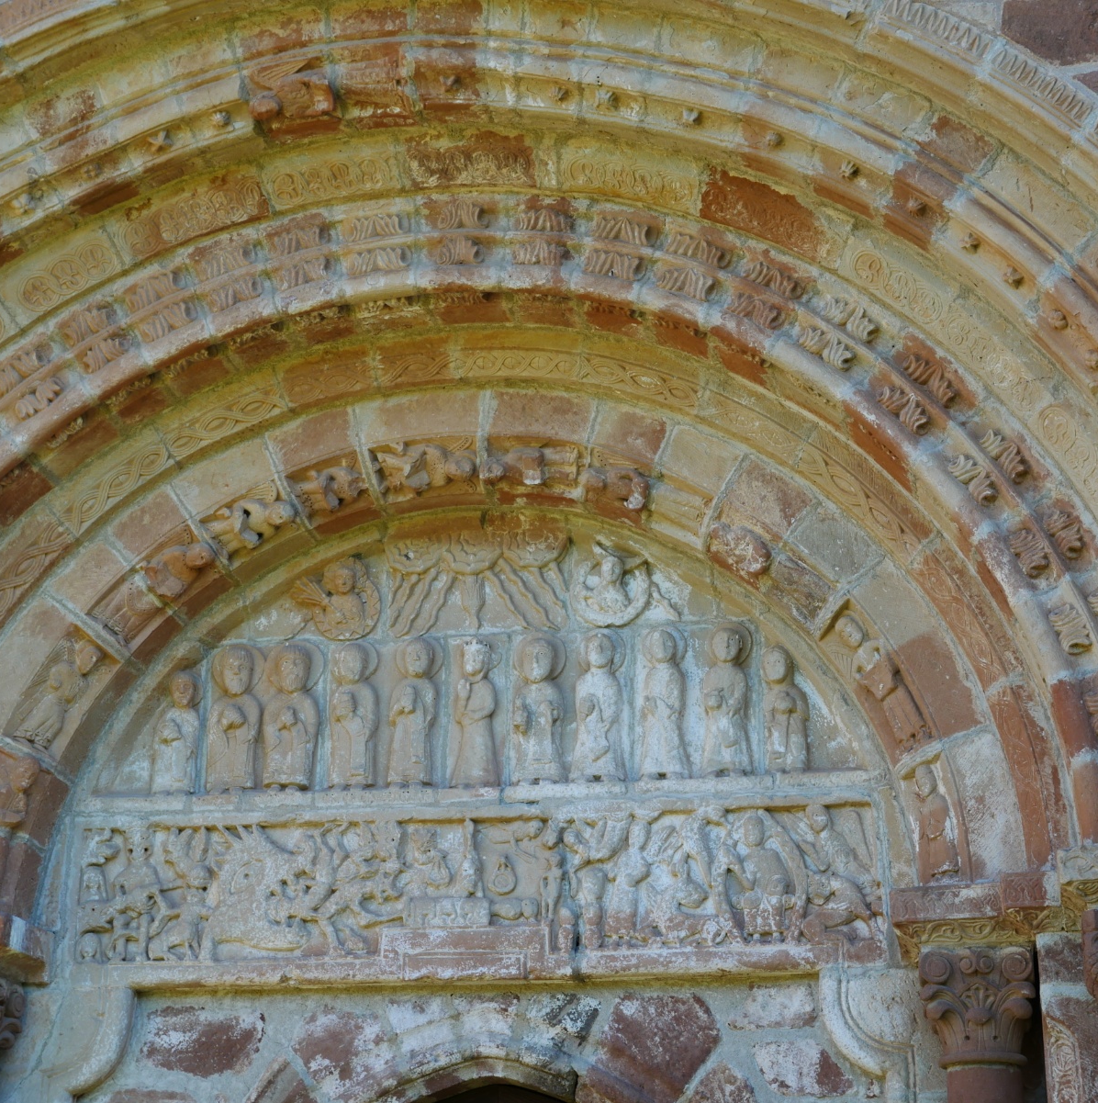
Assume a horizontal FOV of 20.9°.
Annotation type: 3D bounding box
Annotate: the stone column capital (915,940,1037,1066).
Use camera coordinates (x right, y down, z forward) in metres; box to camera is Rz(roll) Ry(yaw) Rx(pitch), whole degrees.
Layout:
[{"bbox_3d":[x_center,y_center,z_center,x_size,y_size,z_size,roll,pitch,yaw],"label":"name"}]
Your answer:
[{"bbox_3d":[1.037,1.102,7.206,0.265,0.280,0.265,-2,-13,7],"label":"stone column capital"}]

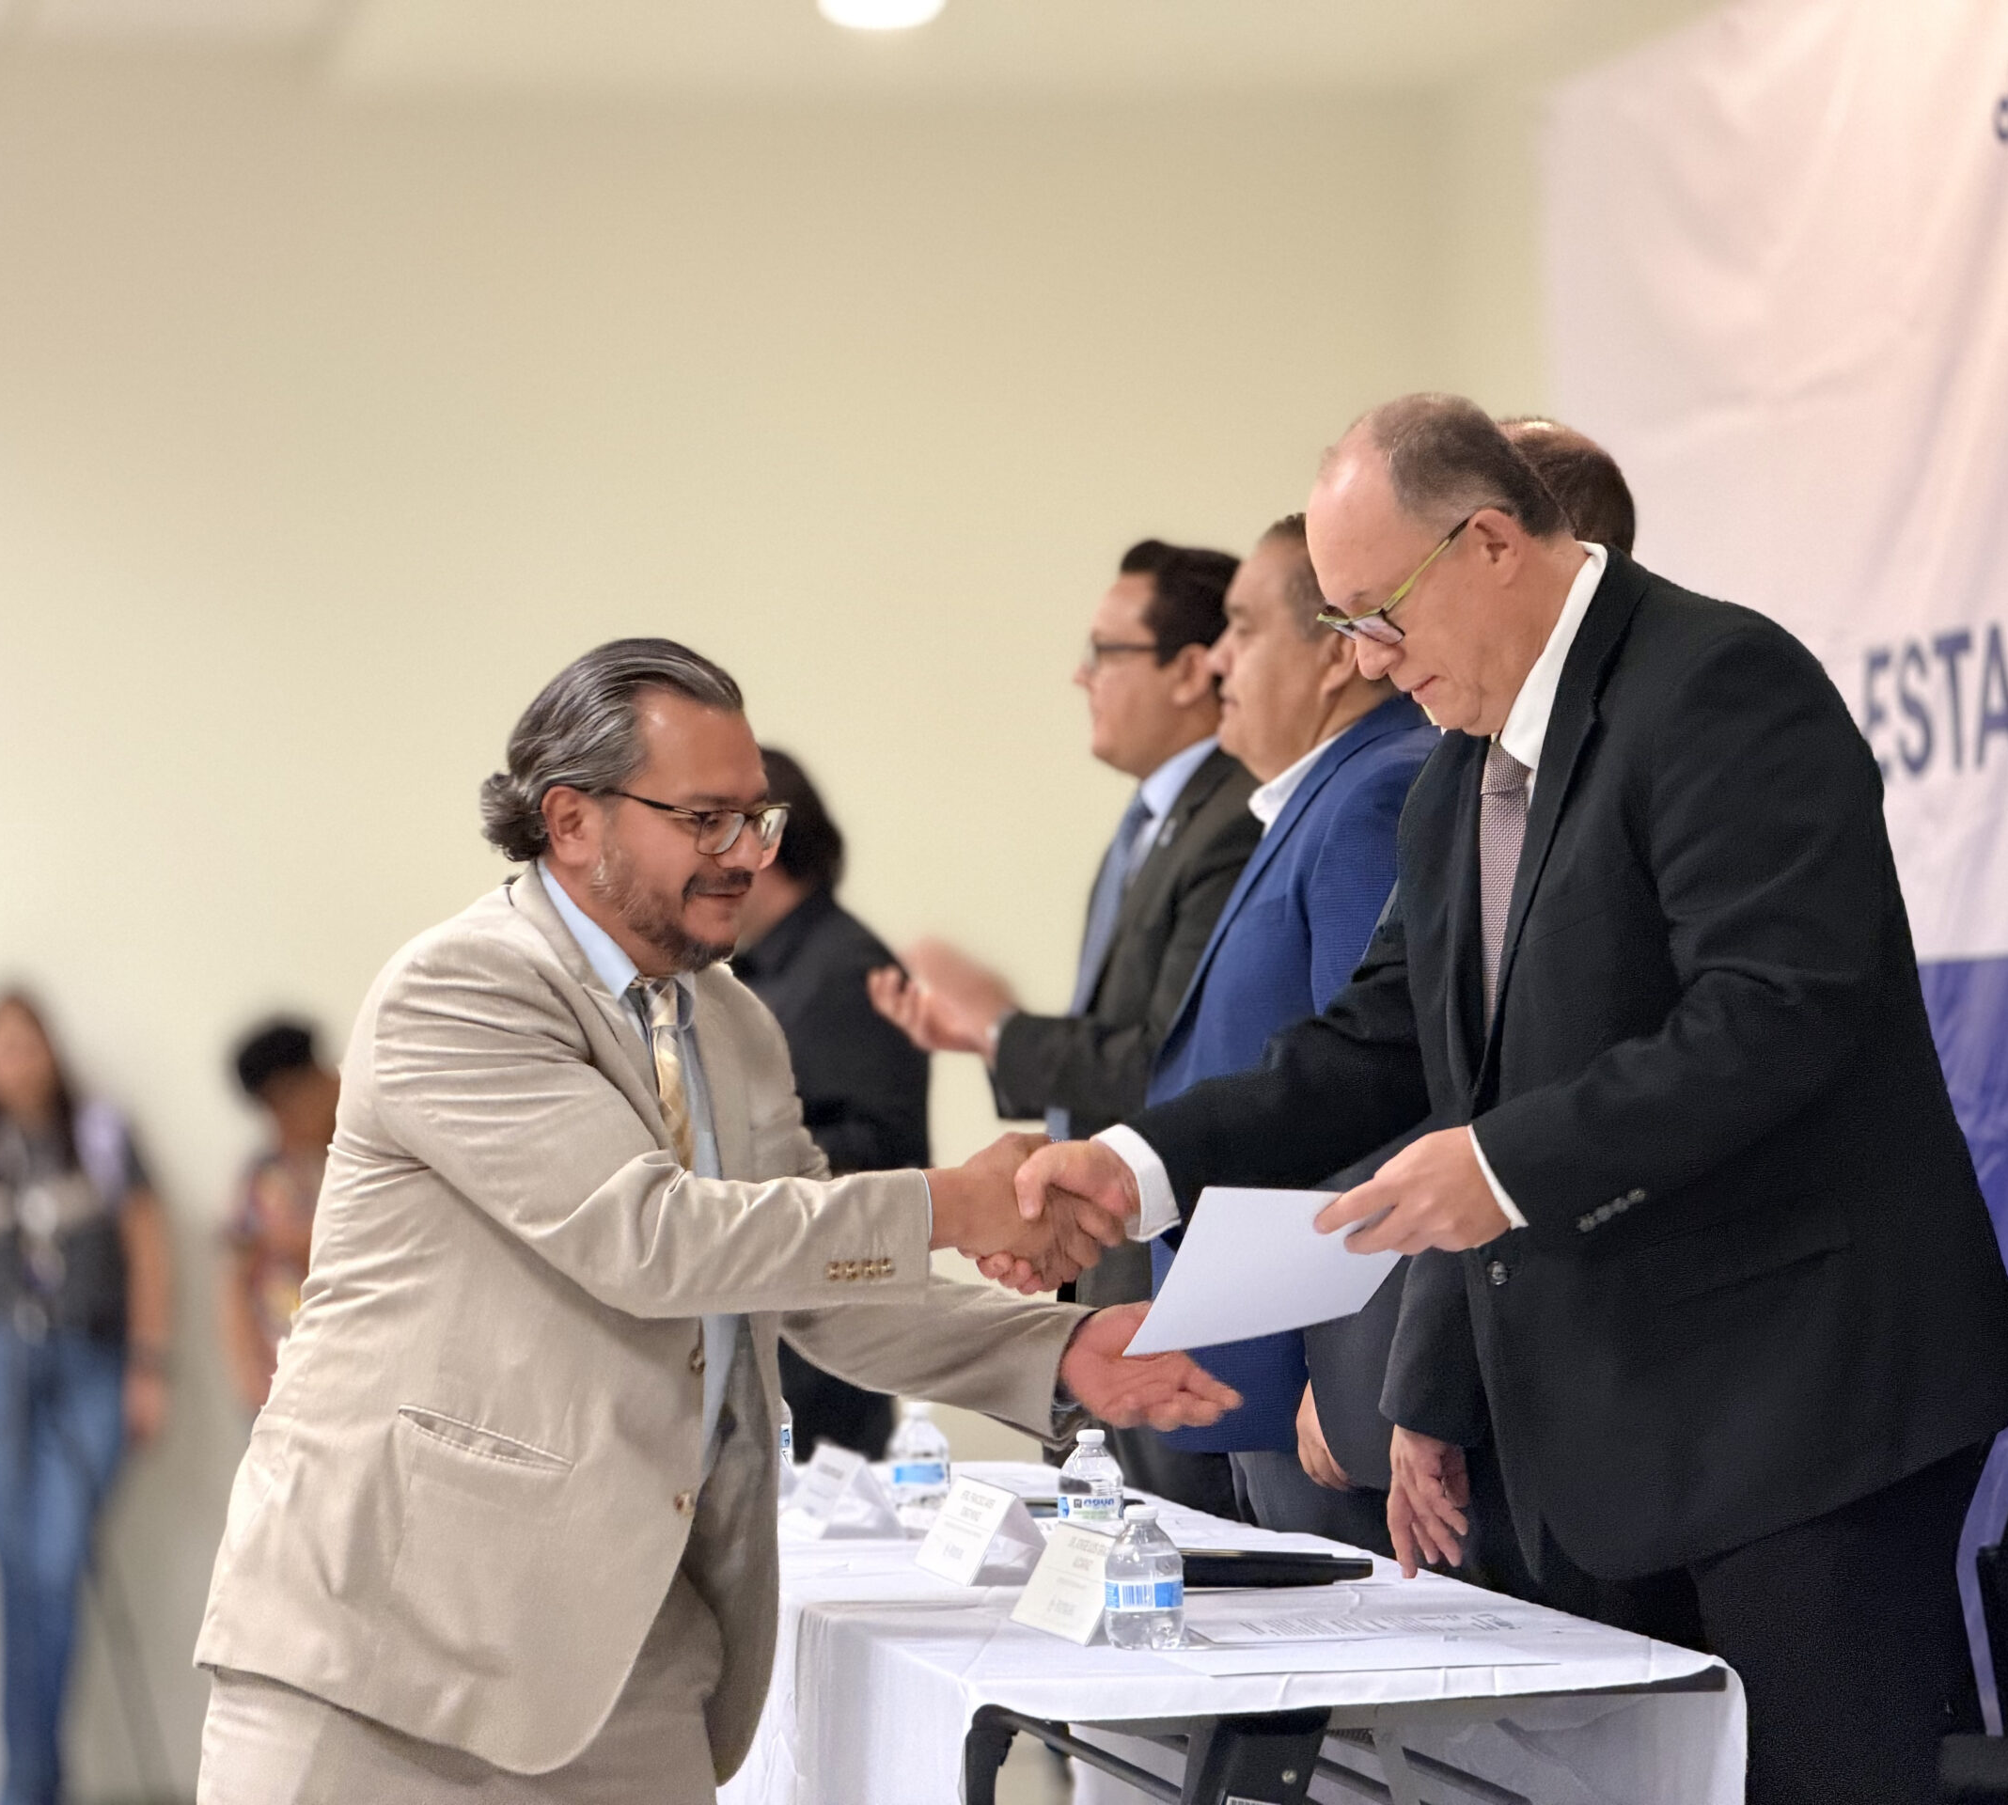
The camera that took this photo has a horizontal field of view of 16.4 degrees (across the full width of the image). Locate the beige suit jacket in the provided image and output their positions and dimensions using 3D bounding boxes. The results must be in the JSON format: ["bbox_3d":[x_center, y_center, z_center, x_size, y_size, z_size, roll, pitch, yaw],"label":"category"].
[{"bbox_3d":[-0.280,0.316,5.270,0.600,0.690,0.540,-1,-2,27],"label":"beige suit jacket"}]

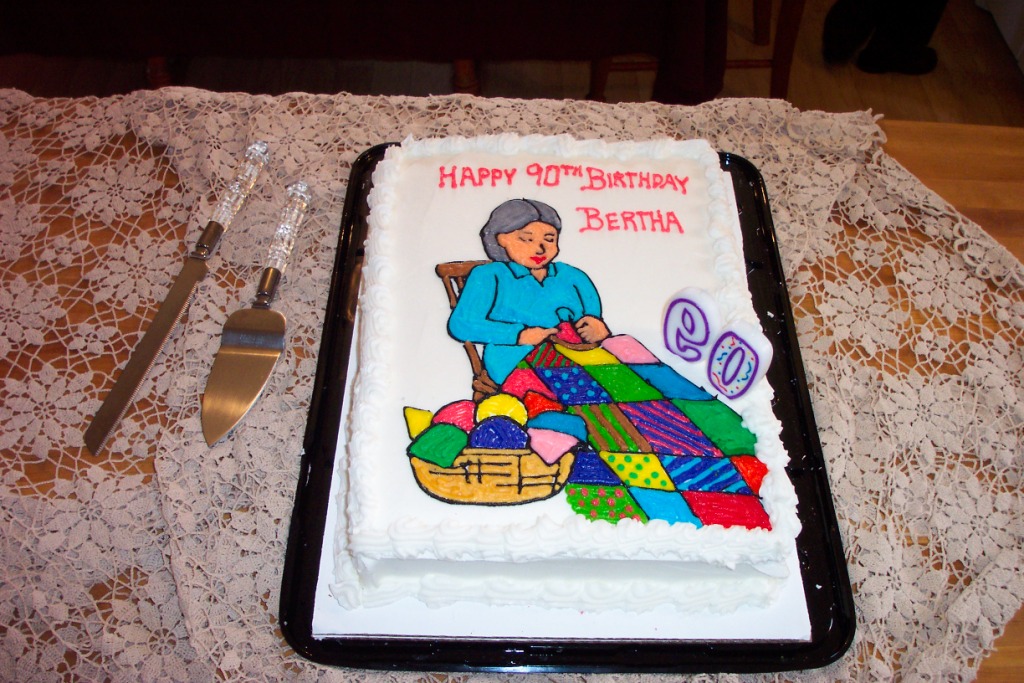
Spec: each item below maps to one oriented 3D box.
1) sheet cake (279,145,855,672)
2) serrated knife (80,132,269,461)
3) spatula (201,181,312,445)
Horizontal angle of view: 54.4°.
[{"bbox_3d":[0.040,-0.001,0.777,0.388,0.085,0.507,1,52,0],"label":"sheet cake"},{"bbox_3d":[-0.278,-0.055,0.856,0.025,0.020,0.356,10,52,7],"label":"serrated knife"},{"bbox_3d":[-0.204,-0.038,0.839,0.052,0.028,0.288,6,52,3],"label":"spatula"}]

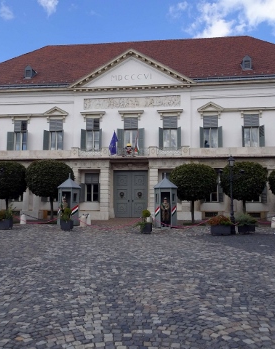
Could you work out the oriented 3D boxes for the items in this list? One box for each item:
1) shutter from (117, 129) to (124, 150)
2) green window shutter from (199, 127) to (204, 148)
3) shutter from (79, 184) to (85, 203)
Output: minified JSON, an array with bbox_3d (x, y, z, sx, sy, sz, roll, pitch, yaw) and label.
[{"bbox_3d":[-1.419,-2.768,27.901,0.570,2.355,0.060,1,-5,-12],"label":"shutter"},{"bbox_3d":[5.379,-2.903,27.105,0.570,2.212,0.060,4,-6,-41],"label":"green window shutter"},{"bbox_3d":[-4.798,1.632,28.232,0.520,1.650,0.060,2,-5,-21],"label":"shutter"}]

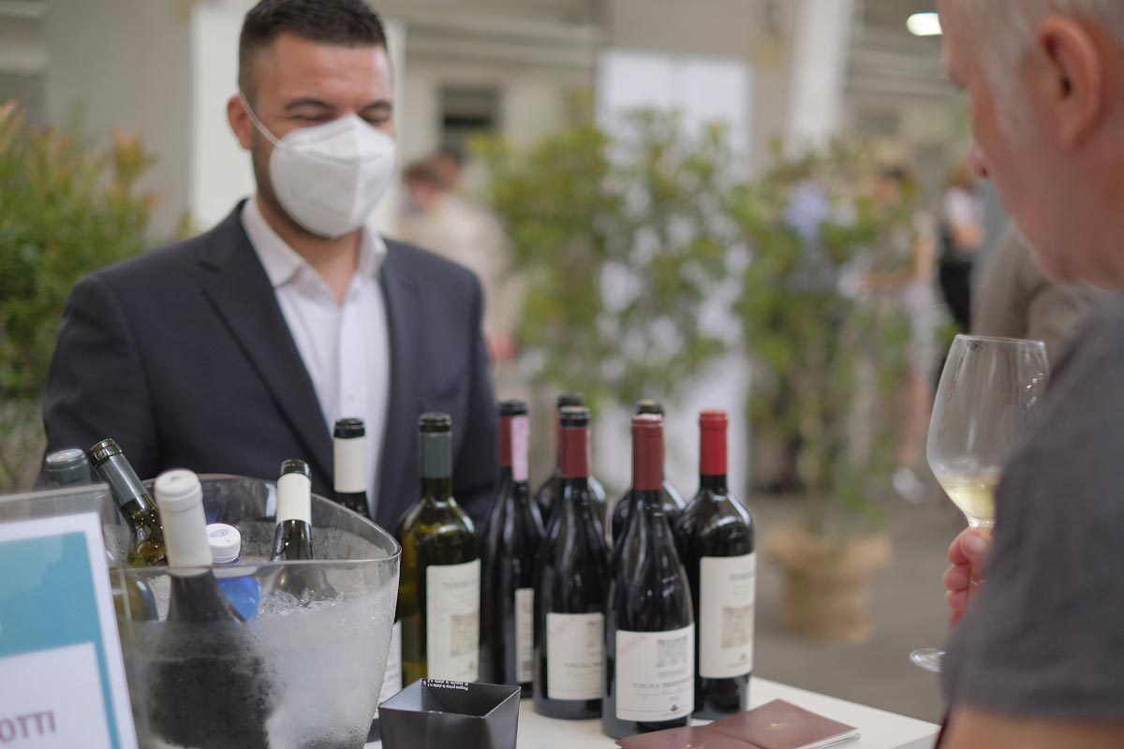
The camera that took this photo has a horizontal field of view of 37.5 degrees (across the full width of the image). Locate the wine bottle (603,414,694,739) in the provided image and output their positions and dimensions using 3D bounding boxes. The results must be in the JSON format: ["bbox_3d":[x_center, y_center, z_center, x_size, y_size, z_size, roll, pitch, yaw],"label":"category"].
[{"bbox_3d":[0.082,0.186,1.558,0.084,0.298,0.084,-1,6,0],"label":"wine bottle"}]

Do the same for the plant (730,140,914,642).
[{"bbox_3d":[0.909,0.063,5.633,0.623,1.685,0.591,0,7,9],"label":"plant"}]

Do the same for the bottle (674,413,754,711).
[{"bbox_3d":[0.148,0.180,1.604,0.077,0.298,0.077,-1,6,0],"label":"bottle"}]

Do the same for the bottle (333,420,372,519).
[{"bbox_3d":[-0.195,0.191,1.559,0.084,0.298,0.084,5,9,42],"label":"bottle"}]

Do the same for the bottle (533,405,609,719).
[{"bbox_3d":[0.015,0.181,1.615,0.084,0.298,0.084,-1,6,0],"label":"bottle"}]

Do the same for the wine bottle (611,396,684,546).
[{"bbox_3d":[0.091,0.172,1.684,0.077,0.298,0.077,-1,6,0],"label":"wine bottle"}]

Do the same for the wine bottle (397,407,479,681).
[{"bbox_3d":[-0.116,0.187,1.566,0.076,0.301,0.076,-1,6,0],"label":"wine bottle"}]

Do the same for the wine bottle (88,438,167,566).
[{"bbox_3d":[-0.319,0.188,1.420,0.076,0.301,0.076,-31,0,-35],"label":"wine bottle"}]

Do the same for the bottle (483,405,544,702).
[{"bbox_3d":[-0.044,0.174,1.682,0.084,0.298,0.084,-1,6,0],"label":"bottle"}]

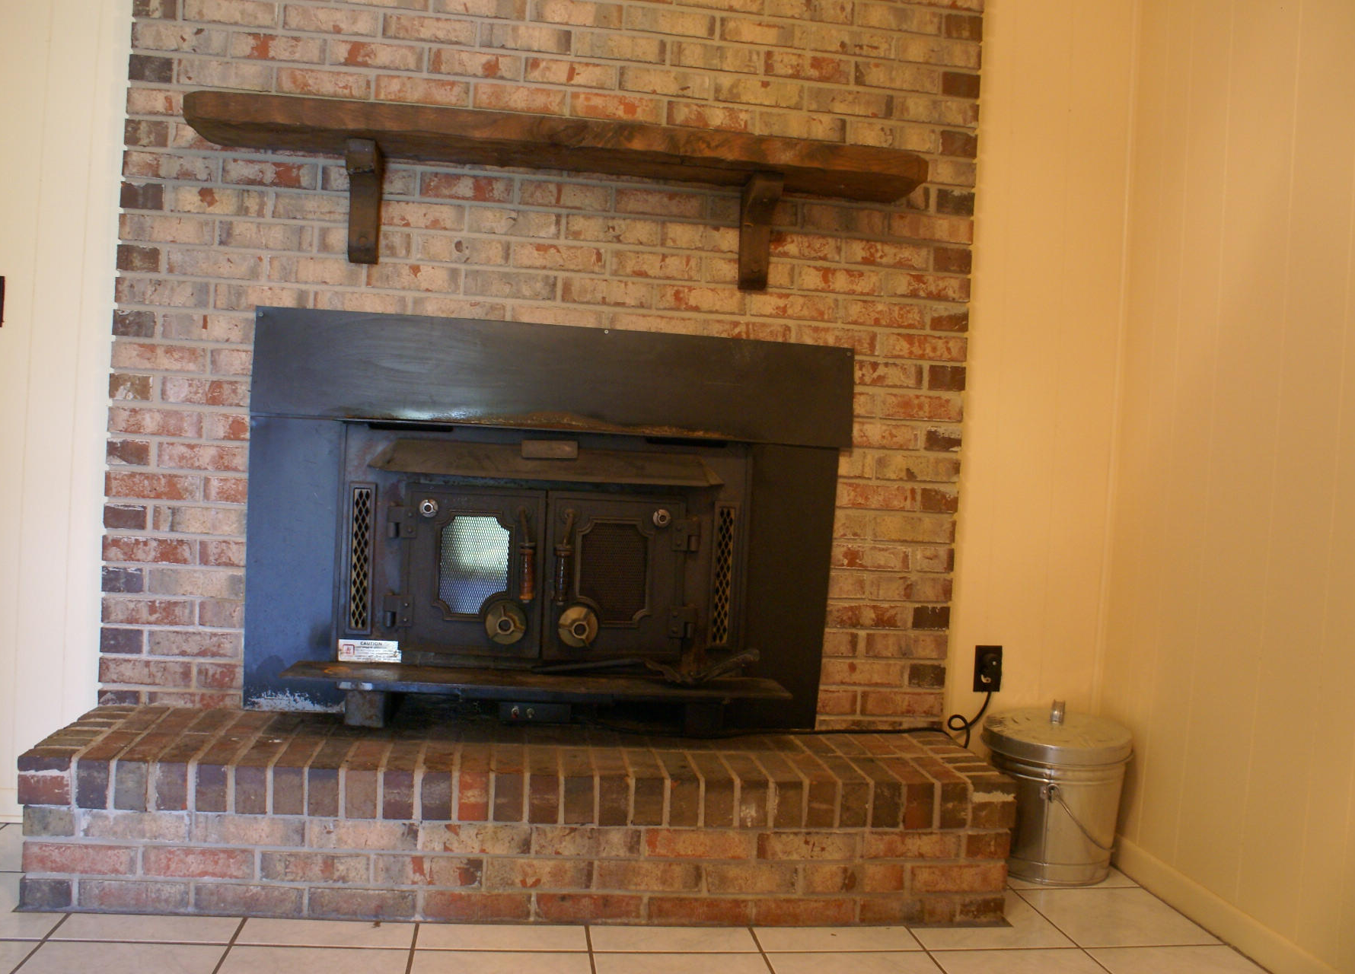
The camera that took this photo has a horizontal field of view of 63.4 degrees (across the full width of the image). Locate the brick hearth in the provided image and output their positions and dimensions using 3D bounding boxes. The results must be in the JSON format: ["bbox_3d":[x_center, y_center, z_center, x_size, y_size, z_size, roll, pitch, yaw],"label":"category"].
[{"bbox_3d":[-0.273,0.672,2.237,1.865,0.296,0.396,3,1,-7],"label":"brick hearth"}]

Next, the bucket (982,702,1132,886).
[{"bbox_3d":[0.869,0.686,2.531,0.351,0.390,0.351,3,1,0],"label":"bucket"}]

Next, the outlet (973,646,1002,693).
[{"bbox_3d":[0.755,0.443,2.657,0.068,0.114,0.018,3,1,-7],"label":"outlet"}]

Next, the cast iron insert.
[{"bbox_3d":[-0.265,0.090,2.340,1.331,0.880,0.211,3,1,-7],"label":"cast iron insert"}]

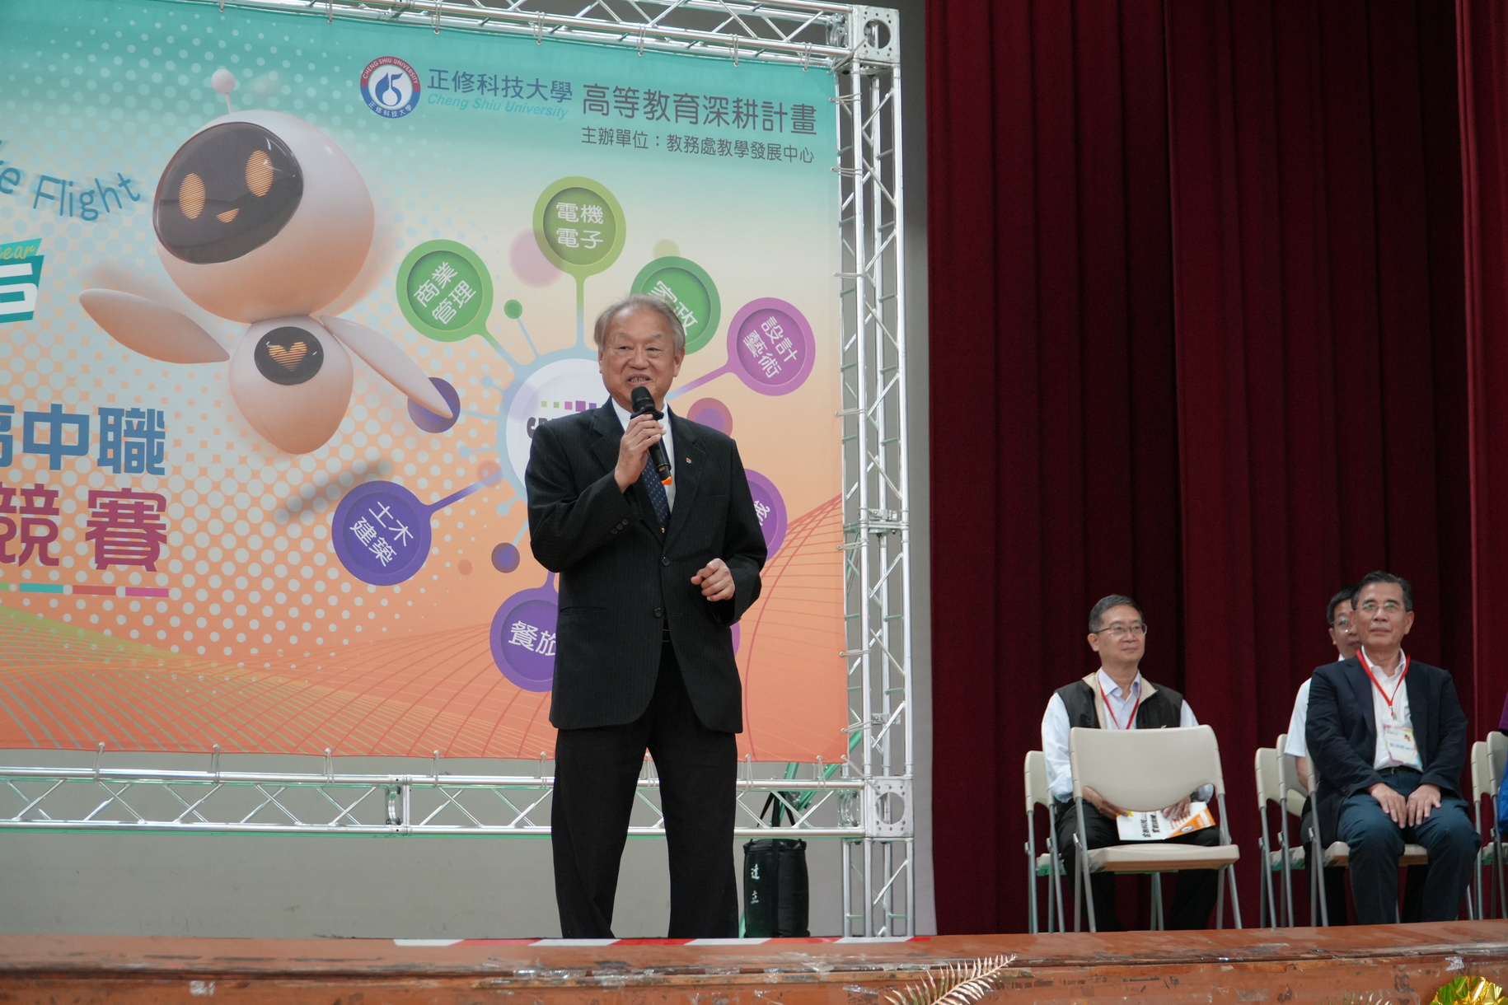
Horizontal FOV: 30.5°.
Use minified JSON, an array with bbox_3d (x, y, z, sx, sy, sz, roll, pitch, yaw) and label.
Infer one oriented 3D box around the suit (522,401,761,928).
[{"bbox_3d":[-0.245,0.454,6.250,0.540,1.370,0.370,0,-8,-5],"label":"suit"}]

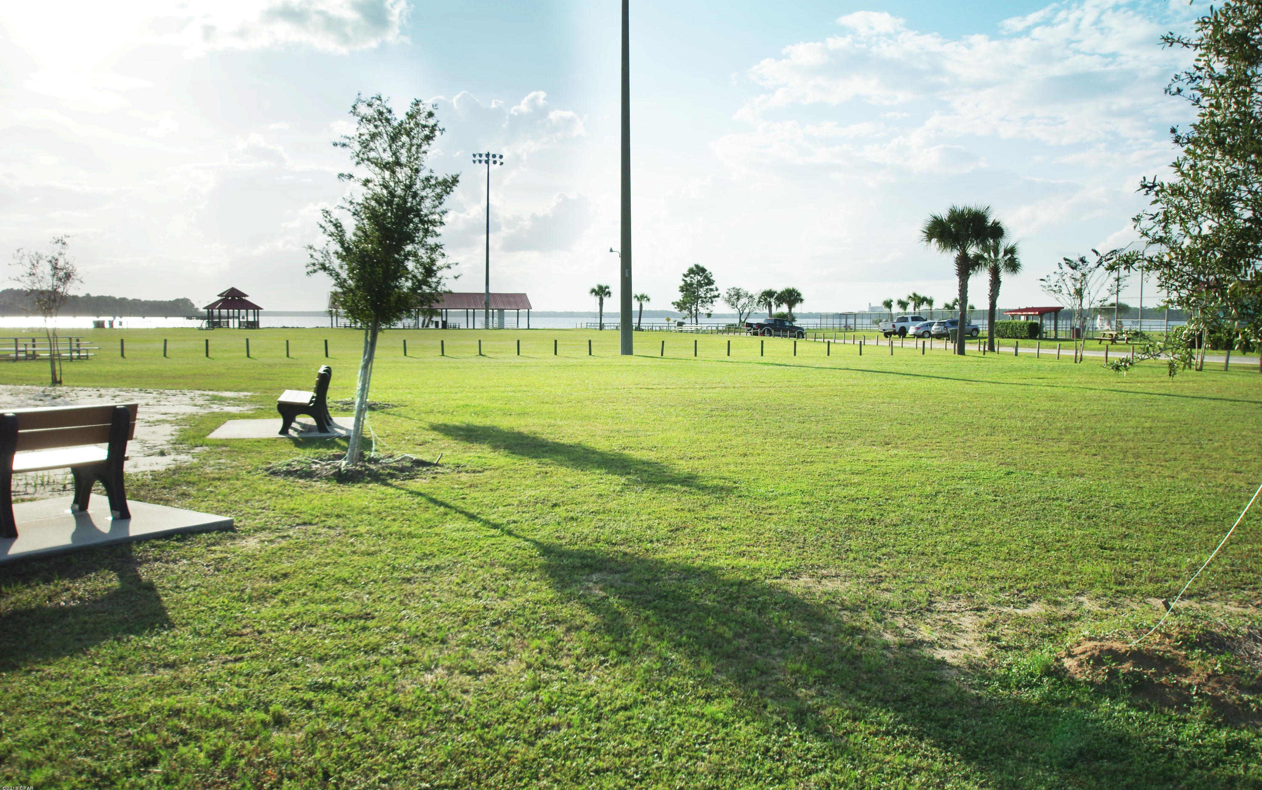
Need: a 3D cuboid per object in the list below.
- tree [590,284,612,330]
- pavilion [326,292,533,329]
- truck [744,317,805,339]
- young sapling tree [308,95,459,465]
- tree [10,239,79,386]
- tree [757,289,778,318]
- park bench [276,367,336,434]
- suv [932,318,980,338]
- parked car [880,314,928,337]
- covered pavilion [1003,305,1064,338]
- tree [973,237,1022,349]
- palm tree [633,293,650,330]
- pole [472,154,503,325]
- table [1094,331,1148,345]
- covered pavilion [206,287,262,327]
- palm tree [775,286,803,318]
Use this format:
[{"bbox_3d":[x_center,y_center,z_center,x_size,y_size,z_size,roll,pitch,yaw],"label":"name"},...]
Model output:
[{"bbox_3d":[-3.904,-11.427,136.639,2.800,6.100,2.800,0,4,0],"label":"tree"},{"bbox_3d":[-28.525,-11.943,149.723,28.300,4.950,12.300,-1,4,-13],"label":"pavilion"},{"bbox_3d":[13.149,-6.039,95.000,5.800,1.900,2.000,-2,5,-31],"label":"truck"},{"bbox_3d":[-2.544,-1.186,10.800,1.550,3.790,1.500,0,4,0],"label":"young sapling tree"},{"bbox_3d":[-13.210,-1.905,23.700,1.550,3.390,1.500,0,4,0],"label":"tree"},{"bbox_3d":[18.209,-11.354,139.787,2.800,5.700,2.800,0,4,0],"label":"tree"},{"bbox_3d":[-4.694,0.040,15.216,0.700,0.840,1.820,-1,4,-15],"label":"park bench"},{"bbox_3d":[28.527,-5.748,92.178,4.420,1.660,1.810,-3,5,-37],"label":"suv"},{"bbox_3d":[24.403,-5.948,91.501,5.800,1.950,2.020,-3,5,-33],"label":"parked car"},{"bbox_3d":[37.979,-6.766,98.761,4.000,2.850,3.600,-3,5,-37],"label":"covered pavilion"},{"bbox_3d":[18.451,-5.085,53.000,2.600,5.780,2.600,0,4,0],"label":"tree"},{"bbox_3d":[1.323,-10.500,132.958,2.150,4.850,2.150,0,4,0],"label":"palm tree"},{"bbox_3d":[-19.363,-20.803,141.311,4.000,23.900,0.900,0,4,0],"label":"pole"},{"bbox_3d":[30.869,-3.637,67.000,1.600,0.760,1.900,-1,4,-13],"label":"table"},{"bbox_3d":[-54.901,-11.973,145.000,7.900,5.700,7.900,0,4,0],"label":"covered pavilion"},{"bbox_3d":[19.094,-10.109,126.000,3.400,5.540,3.400,0,4,0],"label":"palm tree"}]

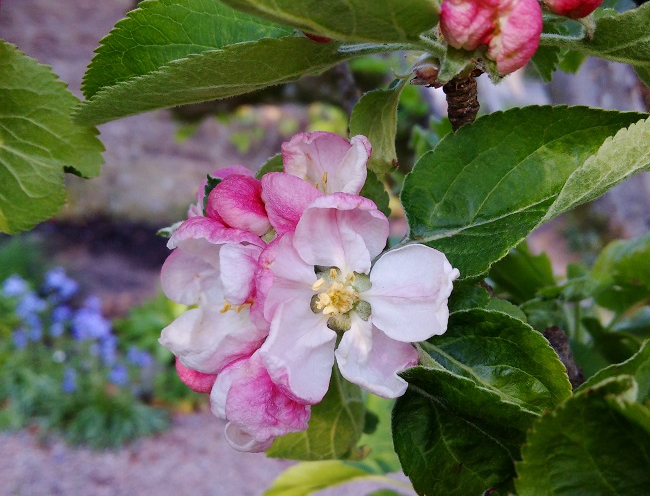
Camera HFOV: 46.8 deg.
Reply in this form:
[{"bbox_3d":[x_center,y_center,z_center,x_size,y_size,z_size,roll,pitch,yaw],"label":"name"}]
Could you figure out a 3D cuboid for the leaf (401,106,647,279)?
[{"bbox_3d":[0.057,-0.016,0.213,0.073,0.041,0.024,-20,12,-8],"label":"leaf"}]

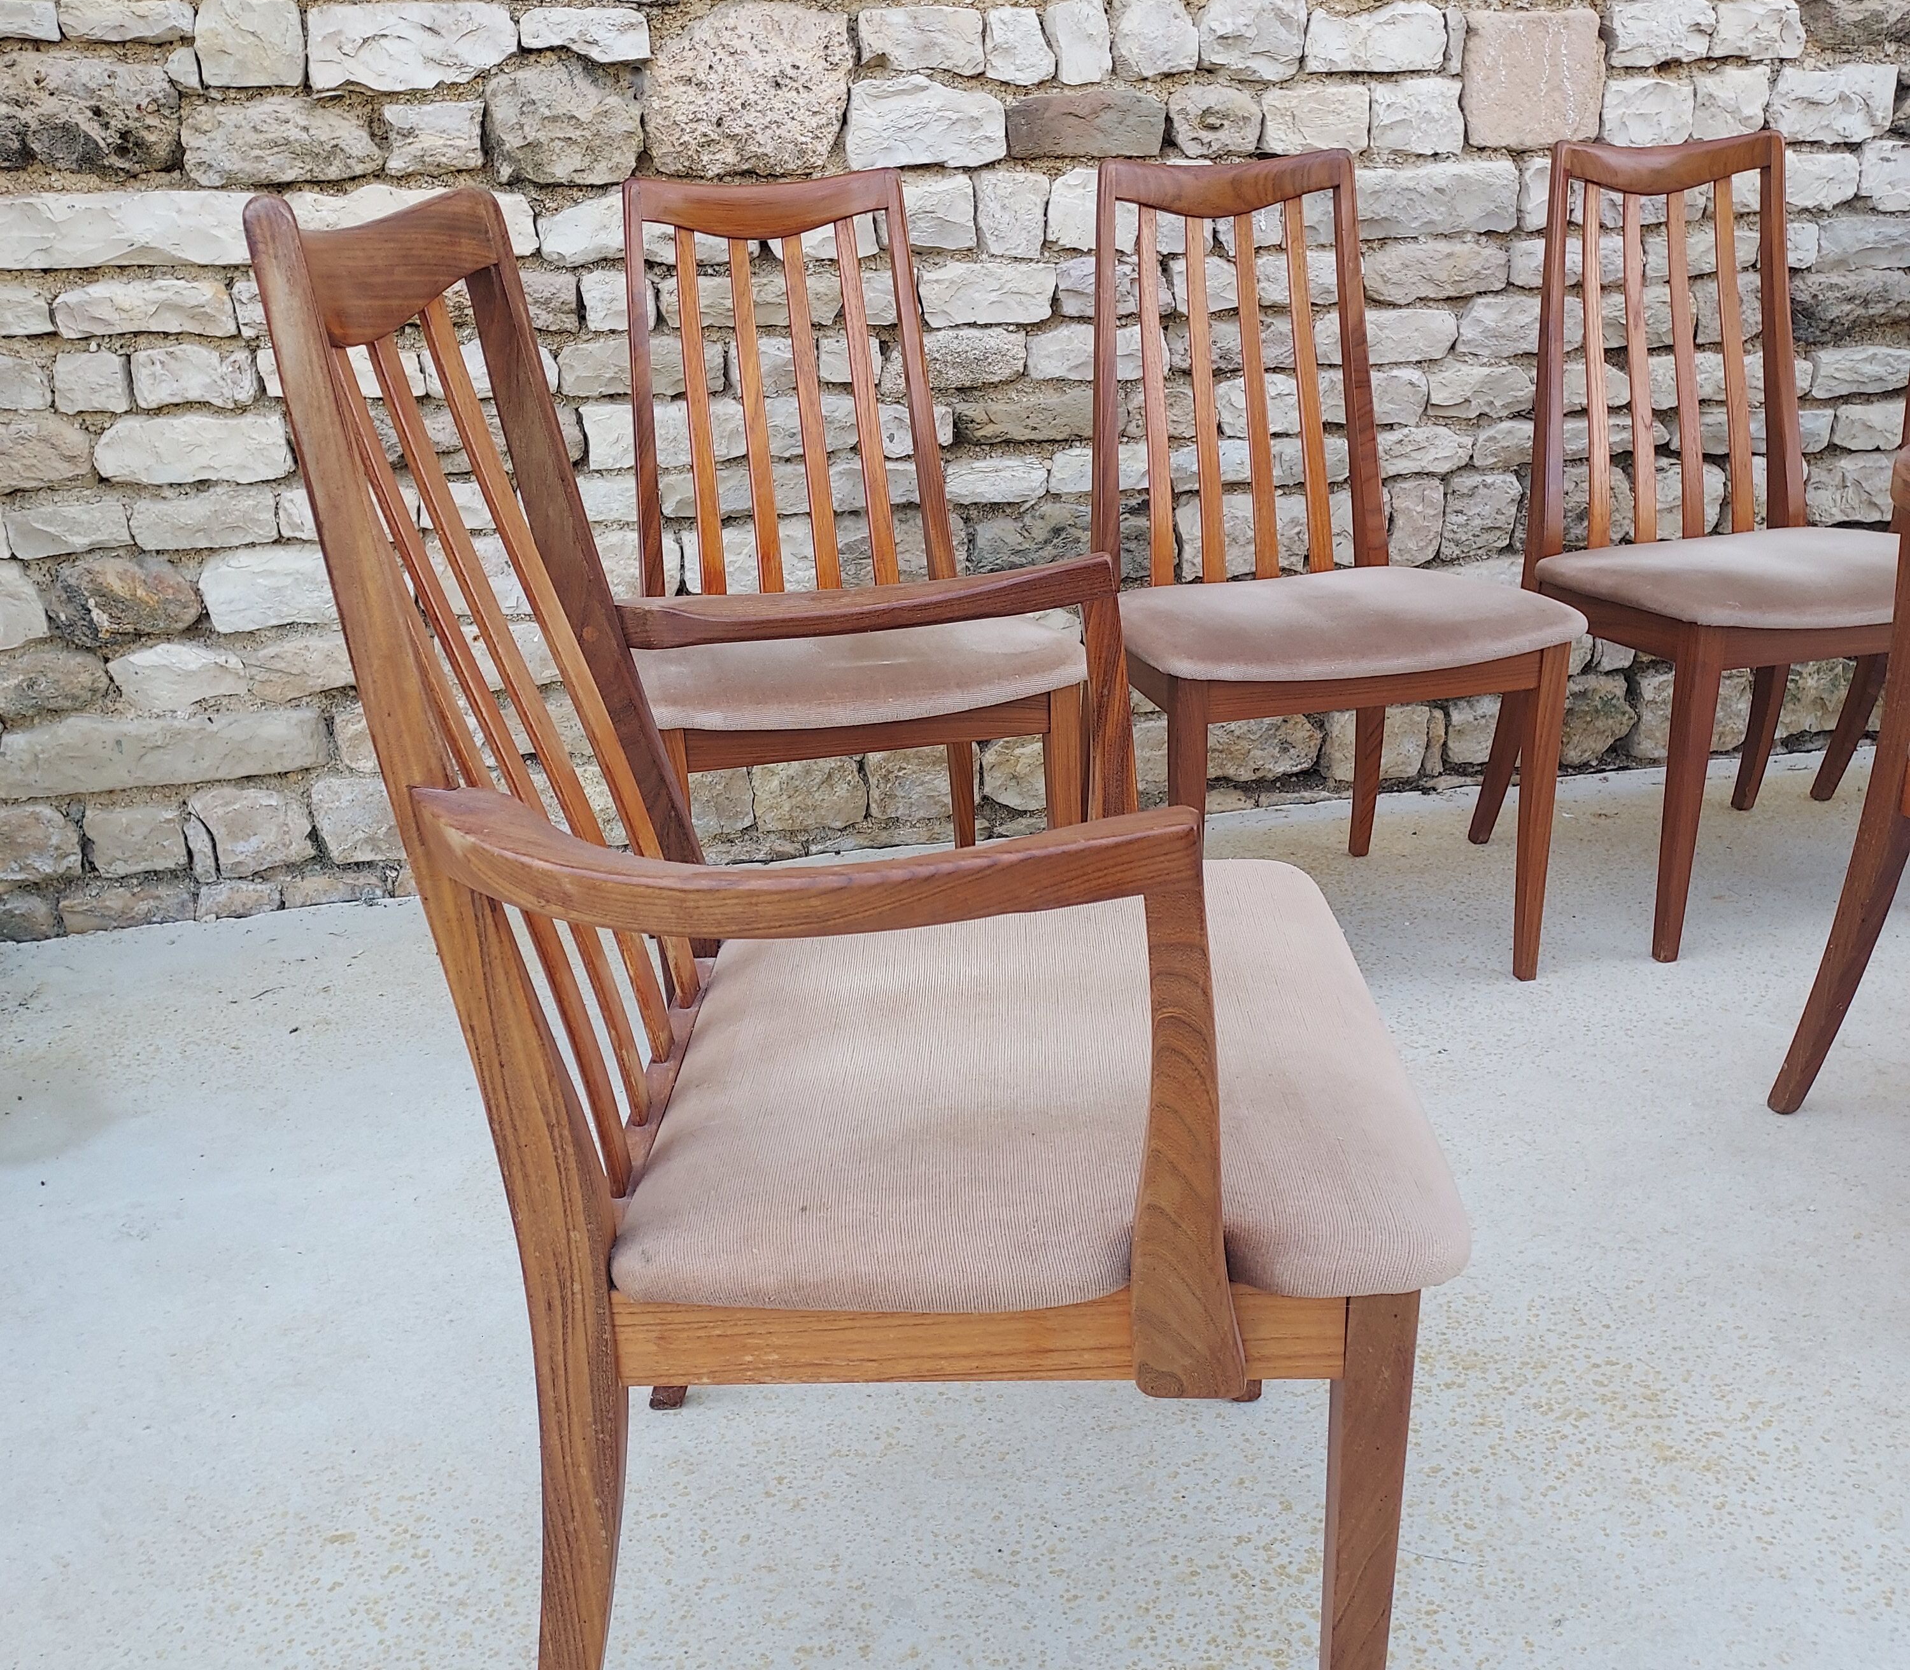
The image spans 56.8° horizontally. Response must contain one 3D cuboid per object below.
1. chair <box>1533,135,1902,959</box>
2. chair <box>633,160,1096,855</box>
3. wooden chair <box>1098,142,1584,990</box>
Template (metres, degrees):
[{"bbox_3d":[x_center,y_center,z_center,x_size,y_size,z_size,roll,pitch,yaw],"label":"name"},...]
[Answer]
[{"bbox_3d":[1.061,-0.402,2.352,0.490,0.992,0.536,-7,21,-12],"label":"chair"},{"bbox_3d":[-0.154,-0.270,2.141,0.490,0.992,0.536,-7,21,-12],"label":"chair"},{"bbox_3d":[0.430,-0.330,2.233,0.490,0.992,0.536,-7,21,-11],"label":"wooden chair"}]

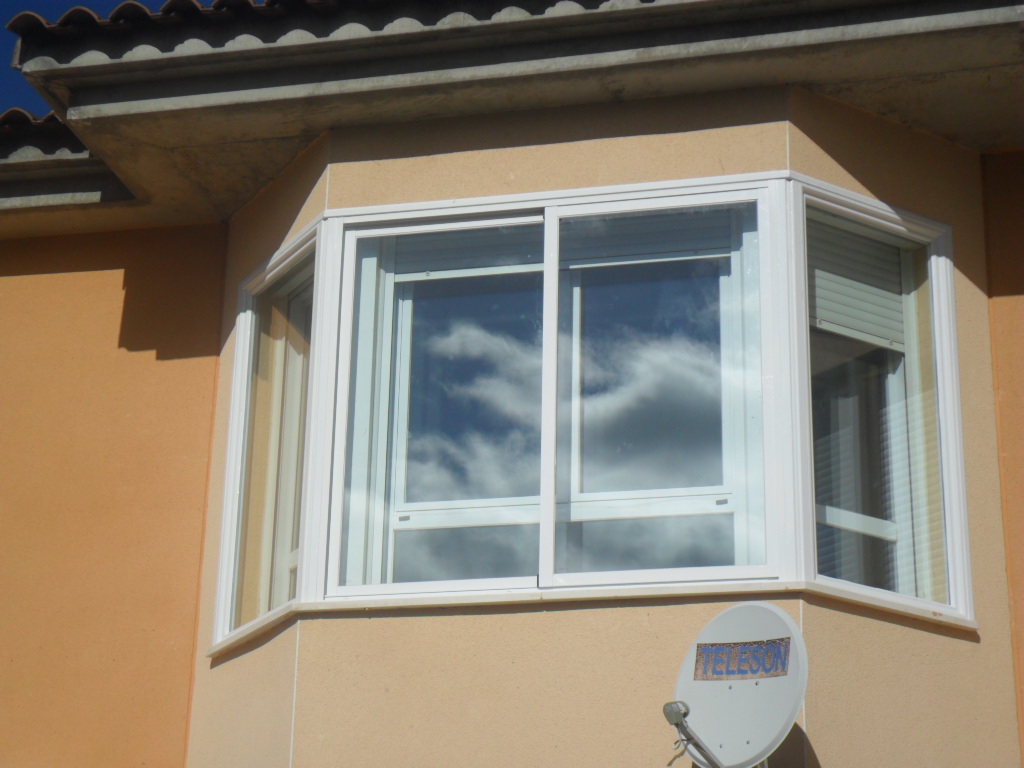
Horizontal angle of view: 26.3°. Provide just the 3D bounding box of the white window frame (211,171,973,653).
[{"bbox_3d":[0.200,0.119,8.408,2.977,1.620,0.612,-4,-22,13],"label":"white window frame"}]

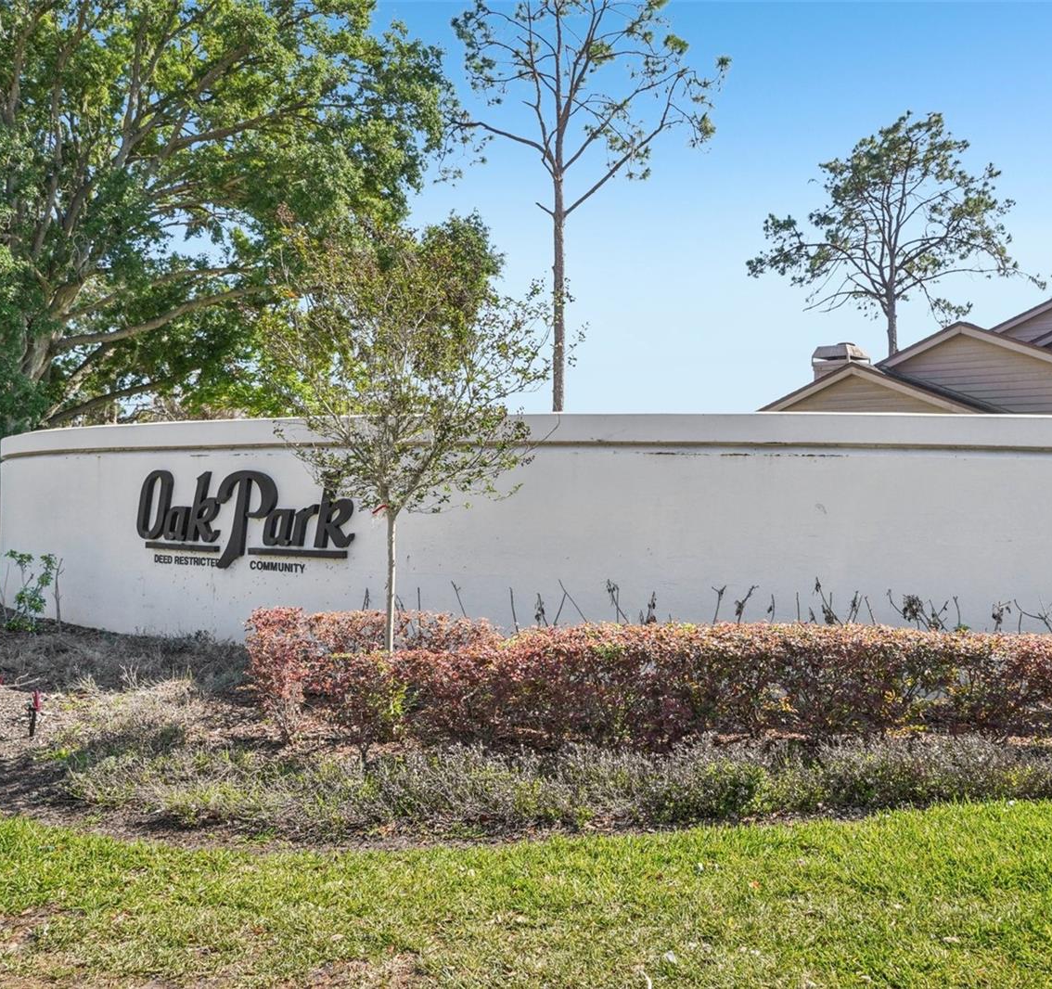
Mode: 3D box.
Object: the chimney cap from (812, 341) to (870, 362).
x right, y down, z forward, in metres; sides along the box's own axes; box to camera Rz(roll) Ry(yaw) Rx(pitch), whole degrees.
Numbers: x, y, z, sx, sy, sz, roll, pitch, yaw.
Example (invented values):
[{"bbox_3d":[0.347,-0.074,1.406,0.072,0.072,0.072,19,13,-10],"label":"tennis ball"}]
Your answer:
[{"bbox_3d":[7.510,-3.370,26.500,0.950,0.460,1.020,1,1,44],"label":"chimney cap"}]

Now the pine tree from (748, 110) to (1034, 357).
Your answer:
[{"bbox_3d":[15.760,-7.400,48.000,12.200,18.200,11.800,1,0,0],"label":"pine tree"}]

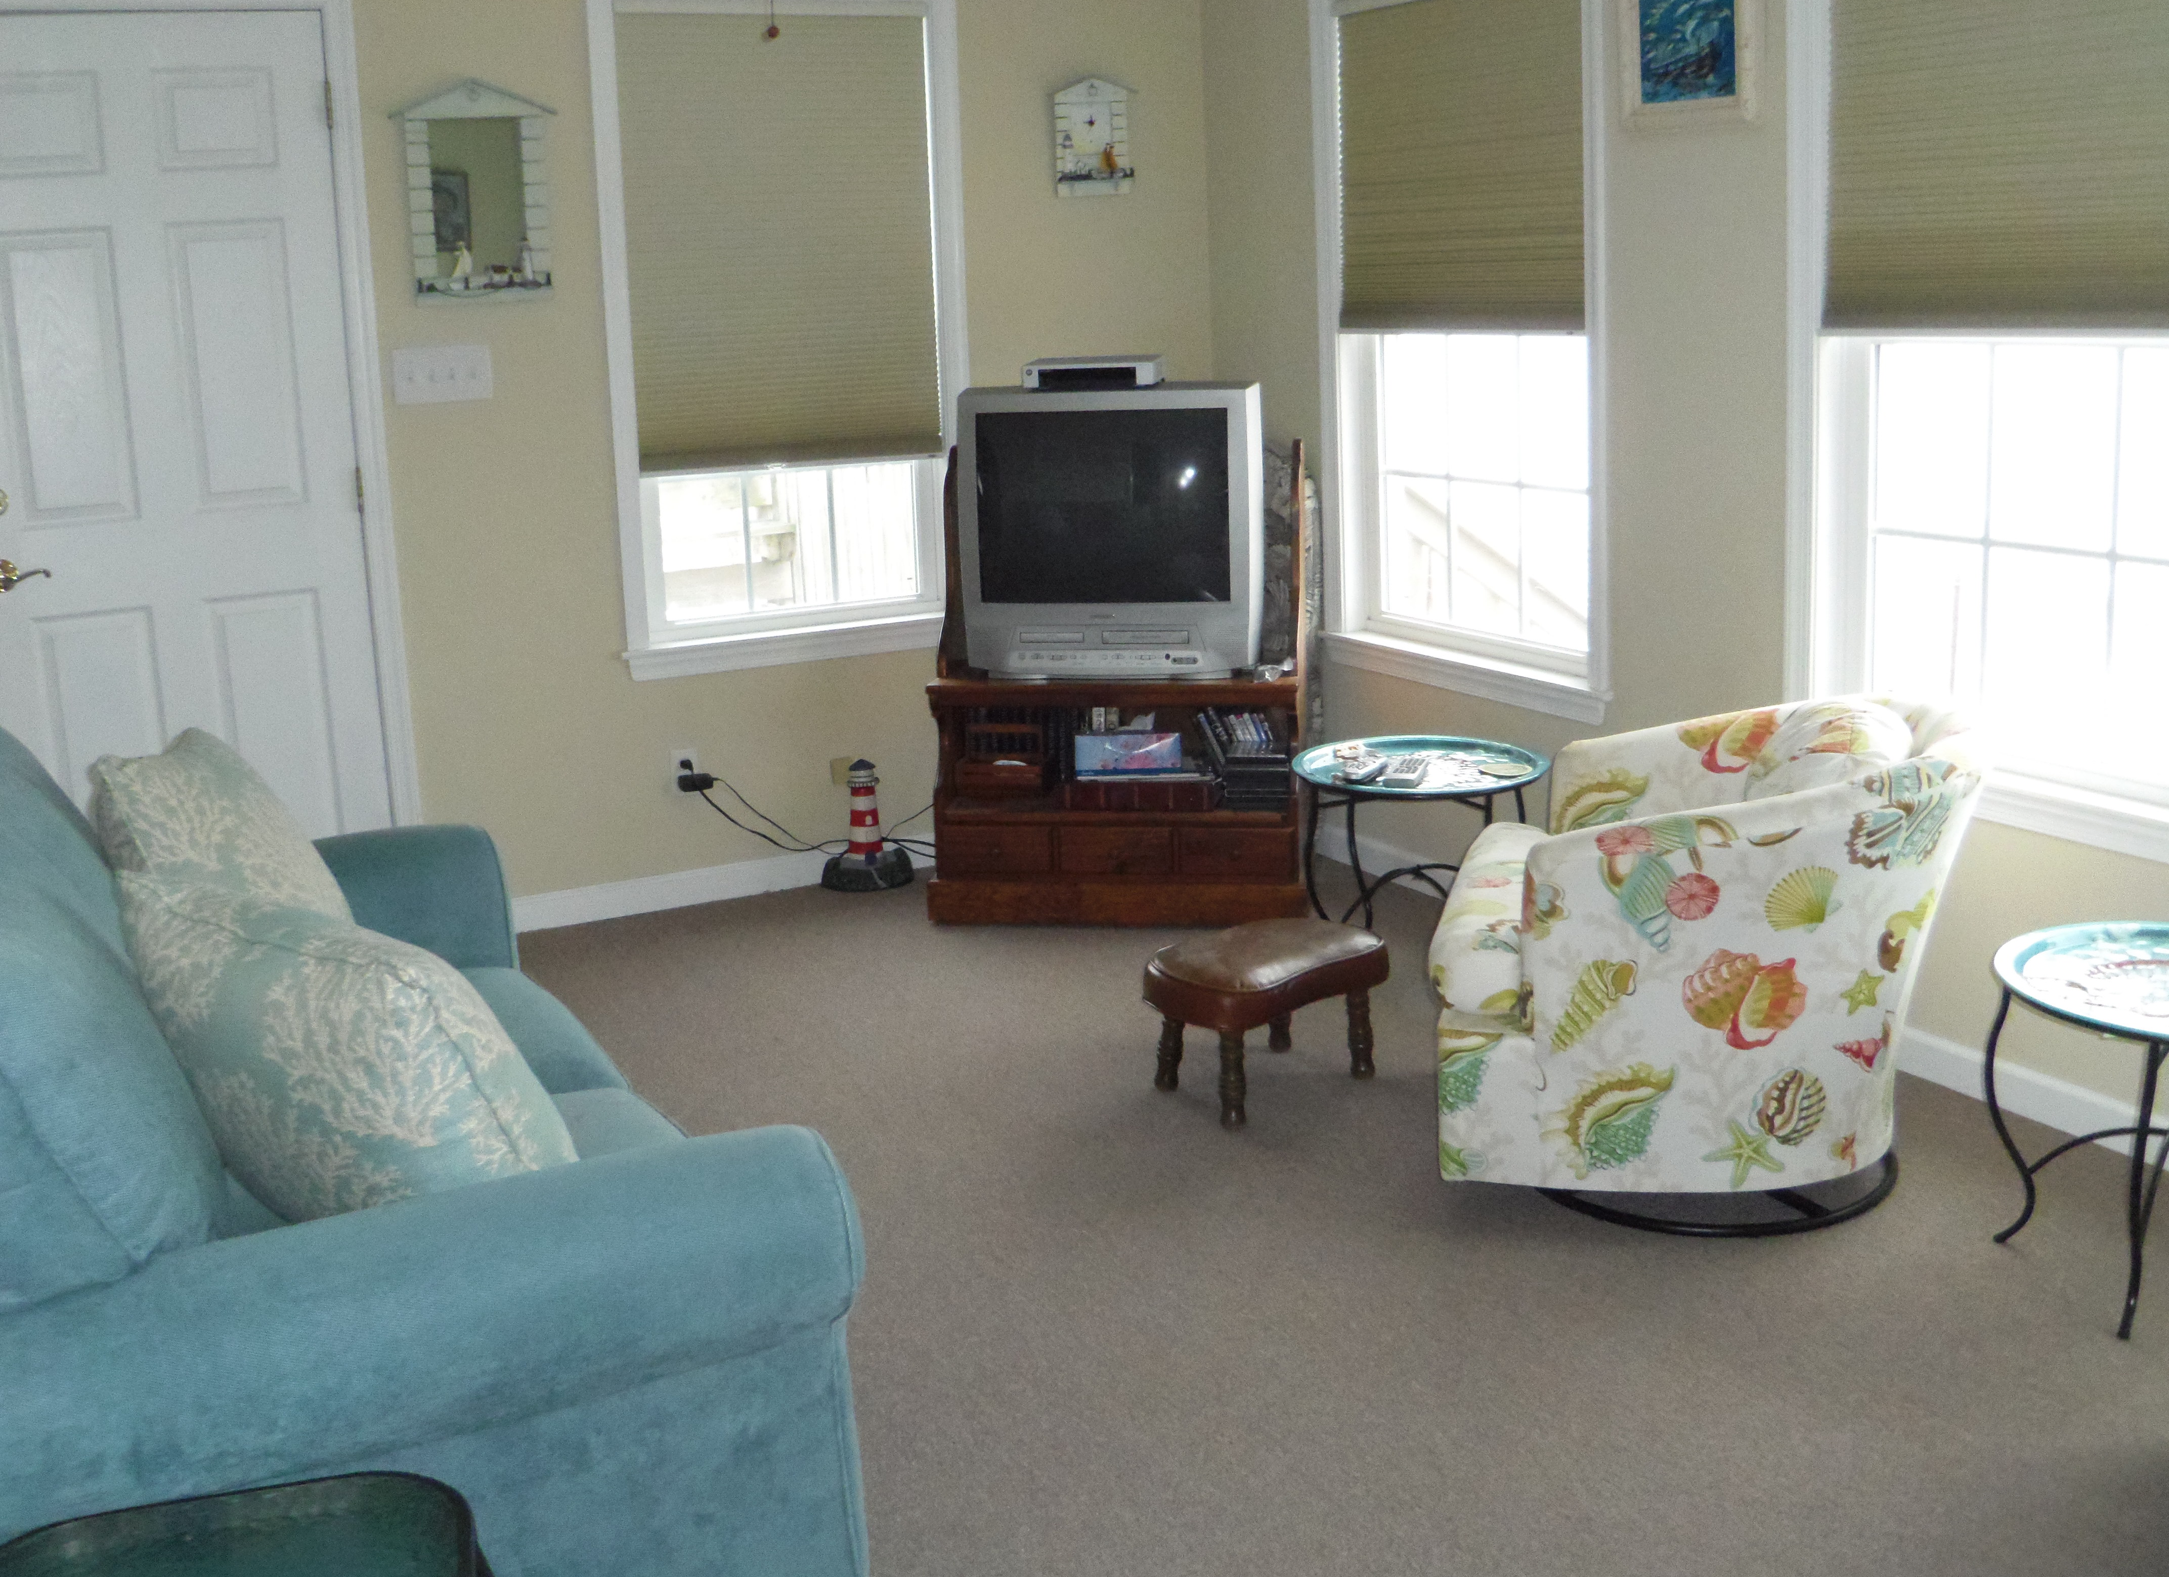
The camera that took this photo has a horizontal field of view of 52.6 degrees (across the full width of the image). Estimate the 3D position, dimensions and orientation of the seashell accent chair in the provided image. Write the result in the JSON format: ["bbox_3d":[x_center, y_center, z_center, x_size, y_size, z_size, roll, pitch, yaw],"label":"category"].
[{"bbox_3d":[0.963,0.217,3.333,0.820,0.750,0.740,3,14,20],"label":"seashell accent chair"}]

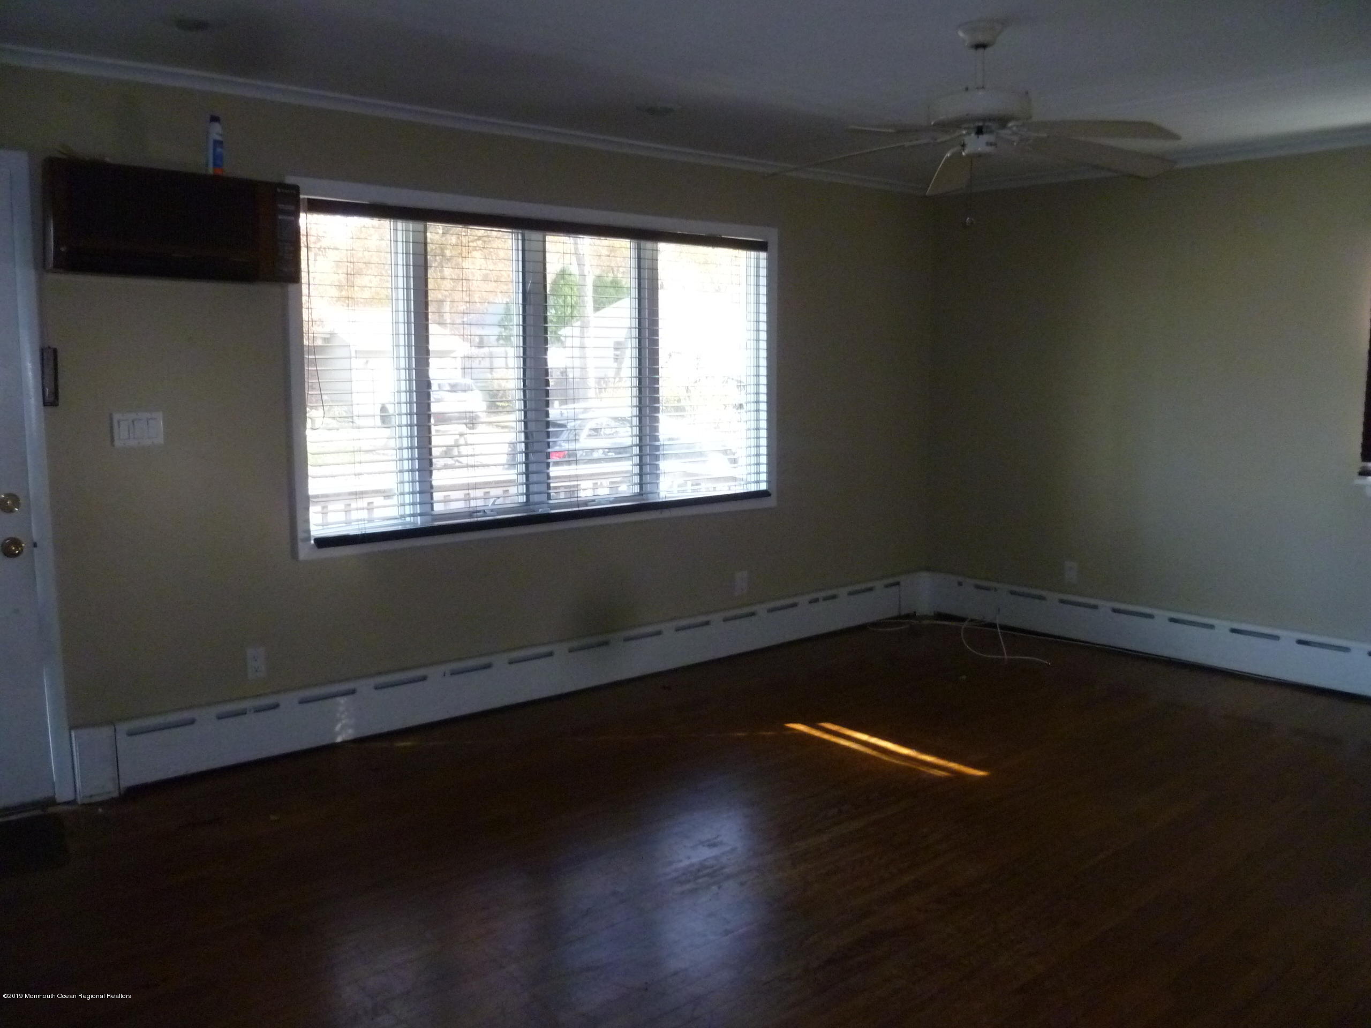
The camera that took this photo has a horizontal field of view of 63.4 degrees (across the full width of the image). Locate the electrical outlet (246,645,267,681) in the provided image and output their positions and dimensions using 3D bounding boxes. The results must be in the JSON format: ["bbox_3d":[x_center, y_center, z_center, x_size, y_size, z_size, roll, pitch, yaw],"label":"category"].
[{"bbox_3d":[-1.583,0.549,4.094,0.070,0.115,0.010,-6,10,-39],"label":"electrical outlet"}]

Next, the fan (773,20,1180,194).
[{"bbox_3d":[0.861,-1.243,3.273,1.300,0.380,1.300,-6,10,-39],"label":"fan"}]

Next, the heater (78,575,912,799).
[{"bbox_3d":[-0.366,0.665,5.064,4.270,0.235,0.070,-6,10,-39],"label":"heater"}]

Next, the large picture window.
[{"bbox_3d":[-0.503,-0.626,4.850,2.390,1.360,0.110,-6,10,-39],"label":"large picture window"}]

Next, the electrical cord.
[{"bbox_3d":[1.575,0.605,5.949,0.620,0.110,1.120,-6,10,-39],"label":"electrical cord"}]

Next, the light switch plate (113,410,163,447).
[{"bbox_3d":[-1.855,-0.288,3.764,0.159,0.113,0.010,-6,10,-39],"label":"light switch plate"}]

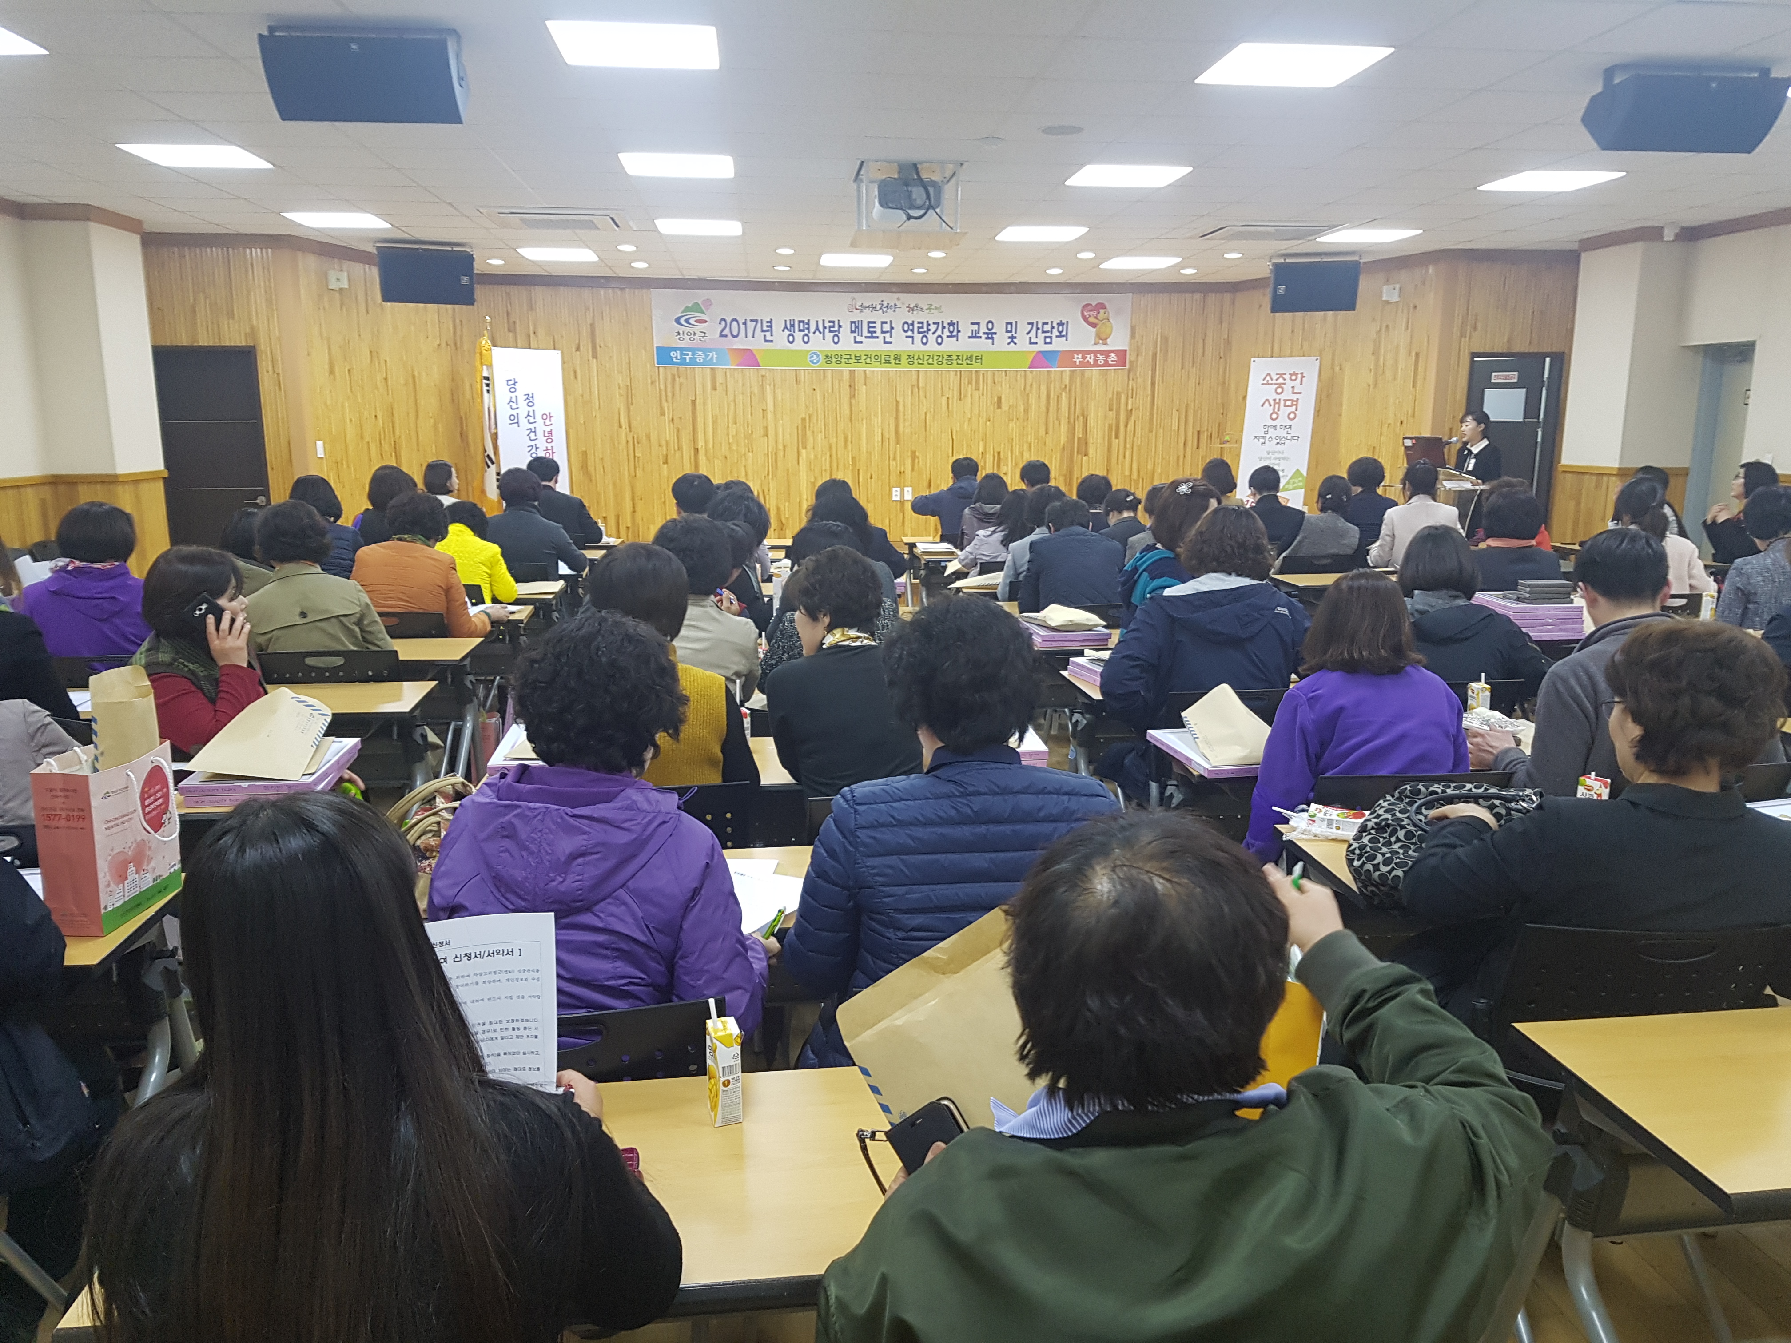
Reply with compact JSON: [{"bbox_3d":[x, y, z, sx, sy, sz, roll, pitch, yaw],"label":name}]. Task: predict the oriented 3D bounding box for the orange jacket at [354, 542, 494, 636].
[{"bbox_3d":[-1.957,-0.243,5.569,0.540,0.610,0.440,0,11,-2],"label":"orange jacket"}]

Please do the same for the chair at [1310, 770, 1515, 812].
[{"bbox_3d":[1.123,0.582,3.279,0.480,0.820,0.530,-1,10,-5],"label":"chair"}]

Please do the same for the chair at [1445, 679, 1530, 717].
[{"bbox_3d":[1.627,0.396,4.239,0.480,0.810,0.530,-1,11,-7],"label":"chair"}]

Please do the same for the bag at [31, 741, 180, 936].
[{"bbox_3d":[-1.382,0.287,2.365,0.100,0.283,0.232,0,10,3],"label":"bag"}]

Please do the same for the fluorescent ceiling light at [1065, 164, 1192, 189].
[{"bbox_3d":[1.345,-2.895,7.812,0.605,0.060,0.605,-1,10,-5],"label":"fluorescent ceiling light"}]

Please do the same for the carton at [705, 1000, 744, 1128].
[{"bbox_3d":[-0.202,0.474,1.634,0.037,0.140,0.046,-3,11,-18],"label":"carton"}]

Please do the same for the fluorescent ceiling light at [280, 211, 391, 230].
[{"bbox_3d":[-3.892,-3.182,9.398,0.590,0.070,0.590,-1,11,-5],"label":"fluorescent ceiling light"}]

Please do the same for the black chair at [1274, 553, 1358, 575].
[{"bbox_3d":[2.358,-0.288,7.900,0.480,0.810,0.530,-3,11,-14],"label":"black chair"}]

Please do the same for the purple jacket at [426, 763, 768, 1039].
[{"bbox_3d":[-0.444,0.420,2.018,0.500,0.620,0.420,-1,11,-5],"label":"purple jacket"}]

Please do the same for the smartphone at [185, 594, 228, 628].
[{"bbox_3d":[-1.803,-0.133,3.555,0.150,0.075,0.010,42,1,-14],"label":"smartphone"}]

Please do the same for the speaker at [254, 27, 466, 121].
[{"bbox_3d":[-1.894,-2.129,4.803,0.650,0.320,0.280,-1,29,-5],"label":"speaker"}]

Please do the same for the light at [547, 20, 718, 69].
[{"bbox_3d":[-0.985,-2.415,5.153,0.605,0.060,0.605,-1,10,-5],"label":"light"}]

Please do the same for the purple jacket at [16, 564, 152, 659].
[{"bbox_3d":[-2.831,-0.089,4.779,0.480,0.600,0.340,-1,10,-5],"label":"purple jacket"}]

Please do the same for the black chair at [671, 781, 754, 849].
[{"bbox_3d":[-0.556,0.612,3.108,0.480,0.820,0.530,-1,10,-5],"label":"black chair"}]

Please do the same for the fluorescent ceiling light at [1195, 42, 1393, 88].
[{"bbox_3d":[1.596,-2.465,5.433,0.605,0.060,0.605,-1,10,-5],"label":"fluorescent ceiling light"}]

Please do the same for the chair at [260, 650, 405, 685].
[{"bbox_3d":[-1.900,0.298,4.715,0.480,0.810,0.530,-1,11,-8],"label":"chair"}]

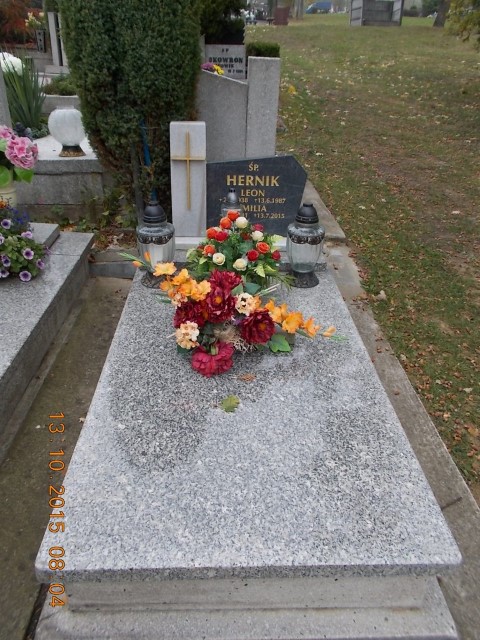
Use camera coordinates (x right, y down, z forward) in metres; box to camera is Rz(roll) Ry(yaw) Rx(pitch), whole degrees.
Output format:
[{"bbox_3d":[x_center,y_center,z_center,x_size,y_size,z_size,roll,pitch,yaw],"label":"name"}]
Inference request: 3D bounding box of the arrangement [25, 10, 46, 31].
[{"bbox_3d":[-2.544,-3.695,5.949,0.270,0.235,0.240,0,26,-3],"label":"arrangement"}]

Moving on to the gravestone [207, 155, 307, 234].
[{"bbox_3d":[0.078,-0.615,2.395,0.486,0.411,0.061,0,31,-3],"label":"gravestone"}]

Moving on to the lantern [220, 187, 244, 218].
[{"bbox_3d":[-0.036,-0.495,2.467,0.110,0.320,0.110,0,26,-3],"label":"lantern"}]

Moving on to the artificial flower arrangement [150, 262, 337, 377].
[{"bbox_3d":[0.009,-0.034,1.823,0.690,0.280,0.380,0,26,-3],"label":"artificial flower arrangement"}]

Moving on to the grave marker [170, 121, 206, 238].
[{"bbox_3d":[-0.245,-0.678,2.349,0.167,0.547,0.079,0,31,-3],"label":"grave marker"}]

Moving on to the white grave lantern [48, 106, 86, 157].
[{"bbox_3d":[-1.110,-1.241,3.132,0.230,0.285,0.230,0,26,-3],"label":"white grave lantern"}]

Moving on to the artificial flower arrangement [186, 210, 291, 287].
[{"bbox_3d":[-0.004,-0.334,2.269,0.470,0.345,0.320,0,26,-3],"label":"artificial flower arrangement"}]

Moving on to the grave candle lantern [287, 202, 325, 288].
[{"bbox_3d":[0.325,-0.366,2.289,0.172,0.395,0.172,0,26,-3],"label":"grave candle lantern"}]

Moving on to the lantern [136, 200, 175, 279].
[{"bbox_3d":[-0.405,-0.363,2.253,0.172,0.395,0.172,0,26,-3],"label":"lantern"}]

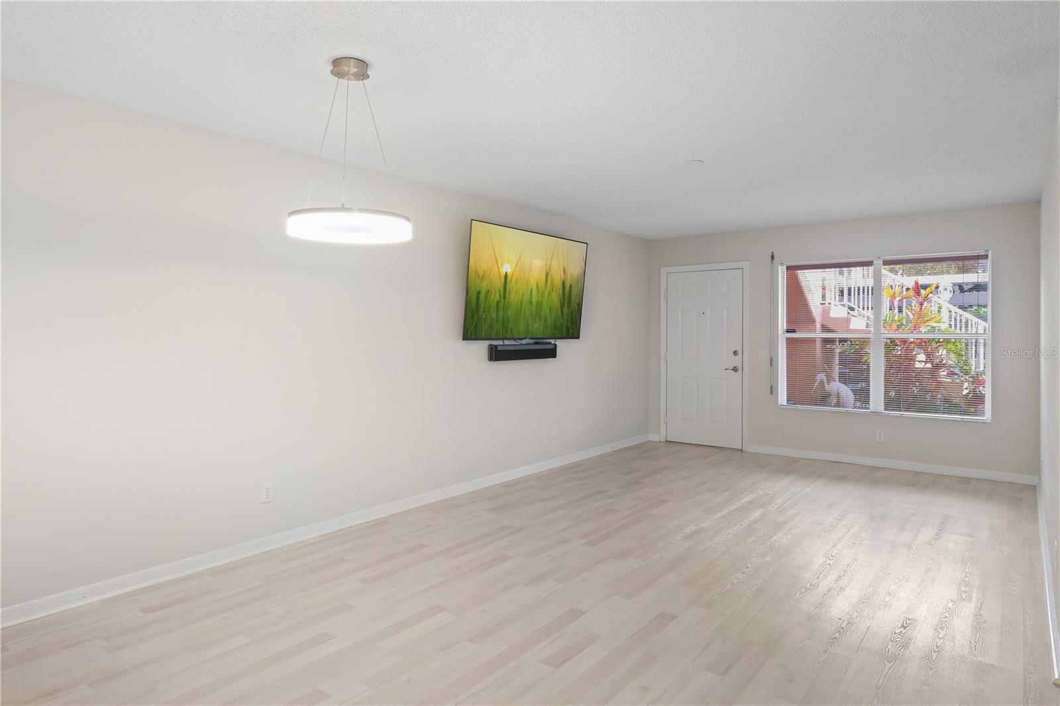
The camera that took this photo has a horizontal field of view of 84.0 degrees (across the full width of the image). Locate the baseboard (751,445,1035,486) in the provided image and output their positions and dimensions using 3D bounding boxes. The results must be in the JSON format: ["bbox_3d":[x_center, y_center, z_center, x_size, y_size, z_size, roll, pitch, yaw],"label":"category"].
[{"bbox_3d":[3.472,1.106,5.952,2.516,0.080,0.015,1,2,36],"label":"baseboard"}]

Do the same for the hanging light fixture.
[{"bbox_3d":[-0.774,-0.875,2.547,0.515,0.725,0.515,0,2,0],"label":"hanging light fixture"}]

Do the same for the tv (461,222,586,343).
[{"bbox_3d":[0.002,-0.601,5.344,0.060,0.960,1.670,9,7,38],"label":"tv"}]

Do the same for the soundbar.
[{"bbox_3d":[-0.050,-0.009,5.388,0.085,0.138,0.885,2,3,40],"label":"soundbar"}]

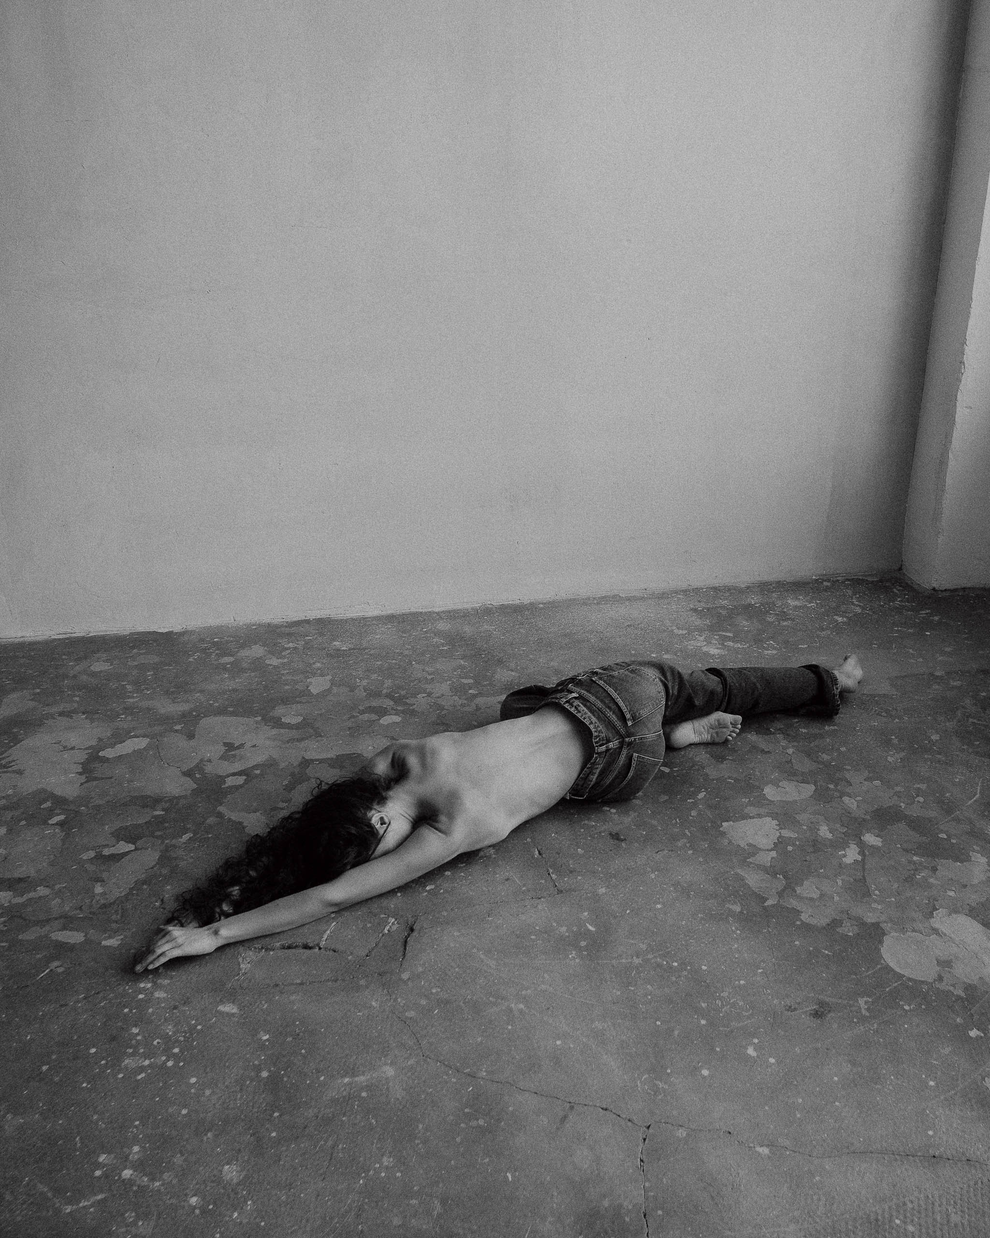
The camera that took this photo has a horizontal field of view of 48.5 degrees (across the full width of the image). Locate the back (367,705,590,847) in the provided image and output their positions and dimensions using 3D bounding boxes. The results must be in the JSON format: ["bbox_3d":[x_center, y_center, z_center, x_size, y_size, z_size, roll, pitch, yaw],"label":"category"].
[{"bbox_3d":[-0.061,0.340,2.603,0.469,0.235,0.367,-13,22,-36],"label":"back"}]

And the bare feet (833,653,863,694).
[{"bbox_3d":[1.097,0.154,3.396,0.097,0.087,0.194,-4,36,-11],"label":"bare feet"}]

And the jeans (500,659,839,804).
[{"bbox_3d":[0.504,0.168,3.063,0.969,0.286,0.592,-10,20,-28],"label":"jeans"}]

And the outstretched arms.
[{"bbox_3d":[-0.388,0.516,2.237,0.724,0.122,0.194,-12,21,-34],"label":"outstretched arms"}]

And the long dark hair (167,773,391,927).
[{"bbox_3d":[-0.444,0.469,2.262,0.490,0.194,0.245,-13,22,-36],"label":"long dark hair"}]

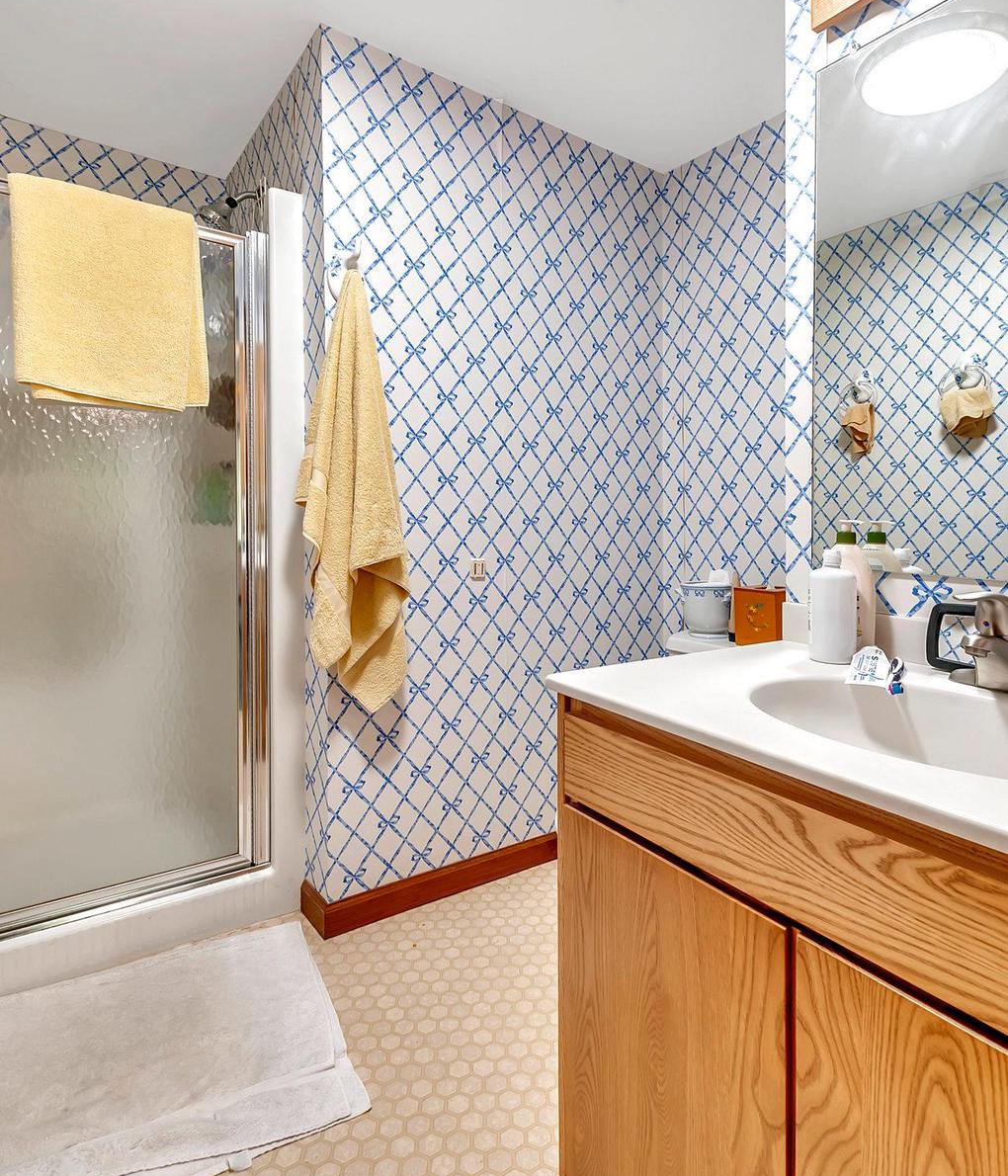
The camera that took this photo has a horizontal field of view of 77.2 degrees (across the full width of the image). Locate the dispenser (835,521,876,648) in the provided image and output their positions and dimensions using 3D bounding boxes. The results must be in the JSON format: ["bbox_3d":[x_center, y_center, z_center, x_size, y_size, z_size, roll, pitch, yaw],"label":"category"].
[{"bbox_3d":[0.581,-0.004,1.070,0.062,0.214,0.085,-2,4,-35],"label":"dispenser"}]

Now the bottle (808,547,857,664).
[{"bbox_3d":[0.534,0.030,1.025,0.067,0.183,0.067,-1,3,-17],"label":"bottle"}]

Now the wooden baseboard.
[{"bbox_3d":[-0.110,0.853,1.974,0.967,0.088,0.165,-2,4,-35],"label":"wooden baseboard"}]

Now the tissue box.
[{"bbox_3d":[0.741,0.084,1.775,0.130,0.158,0.128,-2,4,-35],"label":"tissue box"}]

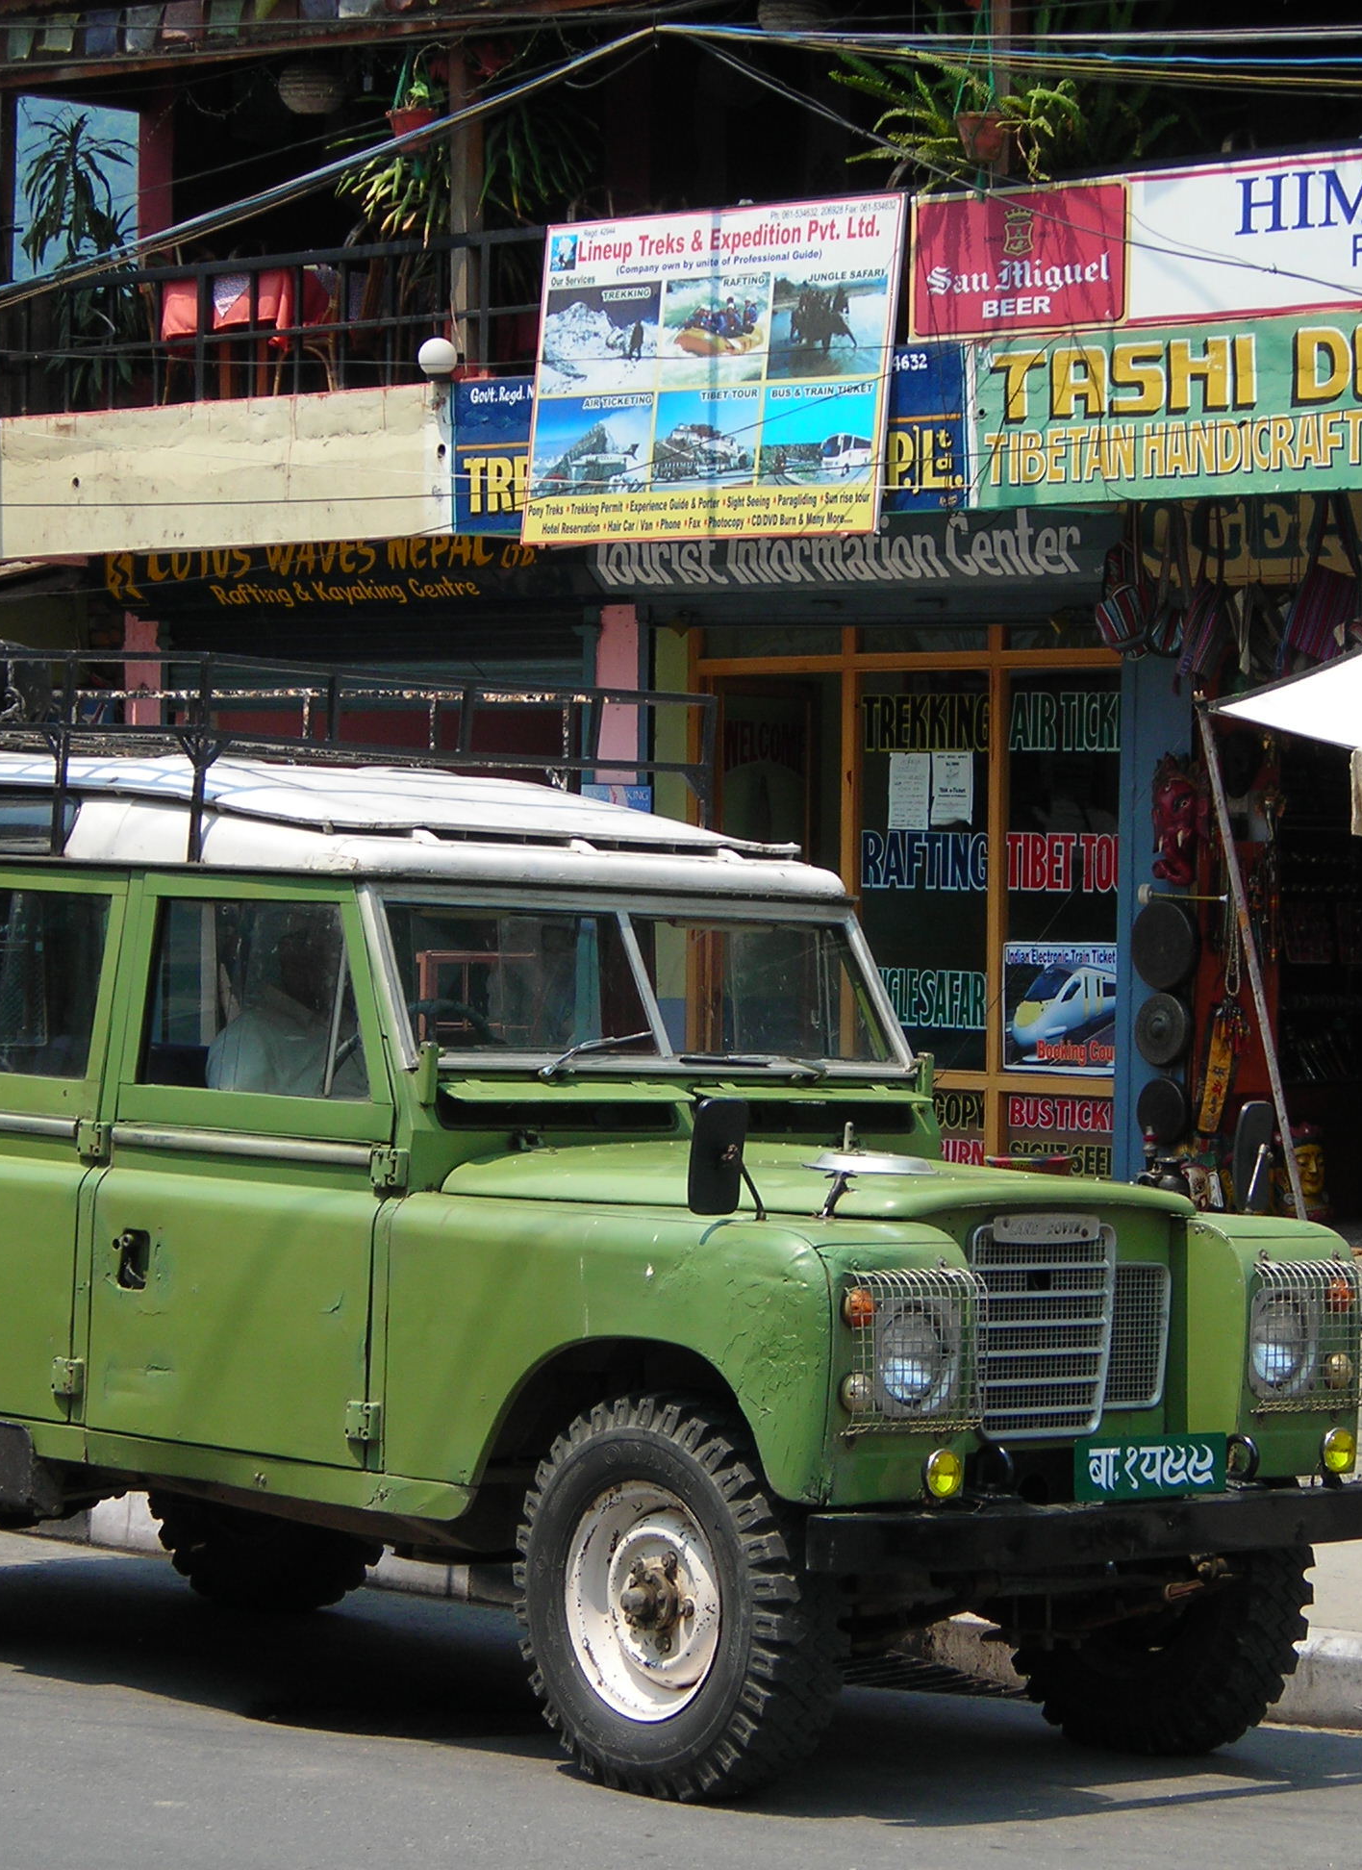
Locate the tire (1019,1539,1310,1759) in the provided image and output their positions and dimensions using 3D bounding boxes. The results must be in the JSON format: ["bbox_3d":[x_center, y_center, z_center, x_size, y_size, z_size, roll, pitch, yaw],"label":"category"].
[{"bbox_3d":[0.947,1.289,11.223,0.200,0.755,0.755,3,-1,-40],"label":"tire"}]

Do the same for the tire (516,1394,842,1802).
[{"bbox_3d":[-0.010,1.240,10.315,0.200,0.755,0.755,3,-1,-40],"label":"tire"}]

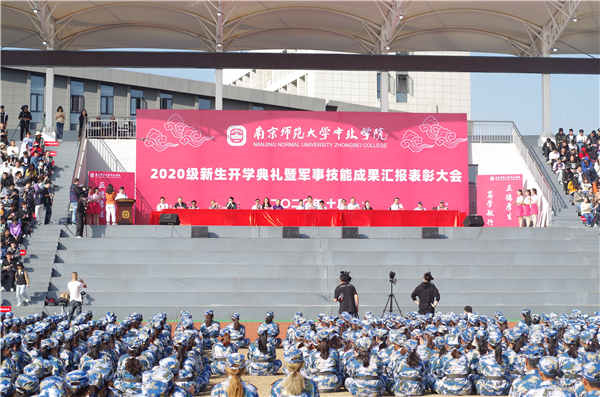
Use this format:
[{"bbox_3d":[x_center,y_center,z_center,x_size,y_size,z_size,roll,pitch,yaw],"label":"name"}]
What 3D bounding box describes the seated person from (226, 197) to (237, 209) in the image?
[{"bbox_3d":[-2.830,0.587,51.459,0.520,1.300,0.750,0,-4,-6],"label":"seated person"}]

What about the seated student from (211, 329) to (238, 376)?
[{"bbox_3d":[-1.386,2.781,22.900,0.600,0.870,0.650,0,-3,-5],"label":"seated student"}]

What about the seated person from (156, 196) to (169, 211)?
[{"bbox_3d":[-5.647,0.587,51.159,0.520,1.300,0.750,0,-4,-6],"label":"seated person"}]

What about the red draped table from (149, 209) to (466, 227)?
[{"bbox_3d":[0.406,0.796,50.132,12.750,0.760,0.650,0,-3,-5],"label":"red draped table"}]

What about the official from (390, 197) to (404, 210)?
[{"bbox_3d":[4.051,0.594,52.059,0.520,1.300,0.750,0,-4,-6],"label":"official"}]

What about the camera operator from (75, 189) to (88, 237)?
[{"bbox_3d":[-8.217,0.617,46.855,0.500,1.750,0.520,2,-4,-30],"label":"camera operator"}]

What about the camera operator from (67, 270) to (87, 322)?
[{"bbox_3d":[-7.477,3.332,41.746,0.550,1.740,0.500,-1,-4,22],"label":"camera operator"}]

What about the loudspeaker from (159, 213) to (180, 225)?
[{"bbox_3d":[-4.994,0.822,47.902,0.760,0.460,0.450,0,-3,-5],"label":"loudspeaker"}]

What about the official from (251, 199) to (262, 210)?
[{"bbox_3d":[-1.798,0.655,52.060,0.520,1.280,0.750,0,-4,-6],"label":"official"}]

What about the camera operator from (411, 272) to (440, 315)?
[{"bbox_3d":[3.140,2.760,31.200,0.680,1.770,0.420,0,-3,-5],"label":"camera operator"}]

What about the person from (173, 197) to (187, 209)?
[{"bbox_3d":[-4.861,0.543,50.511,0.550,1.280,0.750,0,-3,-5],"label":"person"}]

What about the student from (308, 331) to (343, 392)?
[{"bbox_3d":[0.352,2.236,17.223,0.520,0.850,0.650,0,-4,-3],"label":"student"}]

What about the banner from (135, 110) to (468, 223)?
[{"bbox_3d":[0.159,-1.177,52.613,14.050,4.950,0.200,0,-3,-5],"label":"banner"}]

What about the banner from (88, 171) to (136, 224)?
[{"bbox_3d":[-7.767,0.079,51.600,1.960,2.310,0.100,1,-3,-21],"label":"banner"}]

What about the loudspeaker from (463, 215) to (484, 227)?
[{"bbox_3d":[6.901,0.923,49.600,0.760,0.440,0.480,0,-4,-6],"label":"loudspeaker"}]

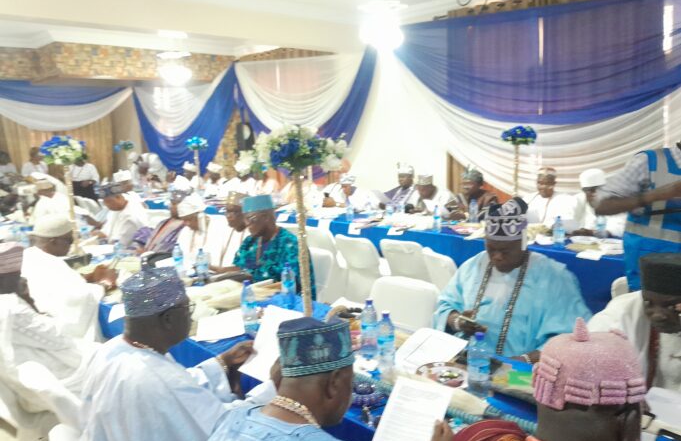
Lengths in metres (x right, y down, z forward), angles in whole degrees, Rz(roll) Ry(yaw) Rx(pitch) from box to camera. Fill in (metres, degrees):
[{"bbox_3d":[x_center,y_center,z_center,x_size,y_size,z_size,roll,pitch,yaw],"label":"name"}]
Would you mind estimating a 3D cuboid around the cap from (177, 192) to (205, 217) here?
[{"bbox_3d":[-1.173,-0.113,4.000,0.200,0.150,0.210,-18,12,4],"label":"cap"}]

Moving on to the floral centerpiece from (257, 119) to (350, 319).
[{"bbox_3d":[-0.167,0.035,2.324,0.420,0.930,0.420,-1,10,0],"label":"floral centerpiece"}]

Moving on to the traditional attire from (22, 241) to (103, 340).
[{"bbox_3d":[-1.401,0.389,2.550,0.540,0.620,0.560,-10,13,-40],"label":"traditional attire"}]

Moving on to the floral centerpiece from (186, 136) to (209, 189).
[{"bbox_3d":[-2.465,-0.972,8.810,0.420,0.950,0.420,6,12,39],"label":"floral centerpiece"}]

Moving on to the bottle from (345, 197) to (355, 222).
[{"bbox_3d":[0.097,-0.115,5.386,0.073,0.245,0.073,6,12,39],"label":"bottle"}]

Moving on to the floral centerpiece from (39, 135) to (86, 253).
[{"bbox_3d":[-2.383,-0.212,4.515,0.430,1.050,0.430,-7,9,-27],"label":"floral centerpiece"}]

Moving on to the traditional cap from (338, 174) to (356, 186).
[{"bbox_3d":[0.089,-0.481,6.050,0.190,0.130,0.200,-11,21,4],"label":"traditional cap"}]

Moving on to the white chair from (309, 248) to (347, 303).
[{"bbox_3d":[-0.348,0.674,3.600,0.450,0.890,0.530,5,11,45],"label":"white chair"}]

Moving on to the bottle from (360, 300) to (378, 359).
[{"bbox_3d":[0.110,0.431,2.025,0.068,0.250,0.068,-3,8,0],"label":"bottle"}]

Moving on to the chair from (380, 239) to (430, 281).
[{"bbox_3d":[0.614,0.571,3.859,0.450,0.880,0.550,6,12,39],"label":"chair"}]

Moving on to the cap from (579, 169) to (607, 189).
[{"bbox_3d":[2.196,-0.361,4.450,0.230,0.150,0.200,-20,18,-31],"label":"cap"}]

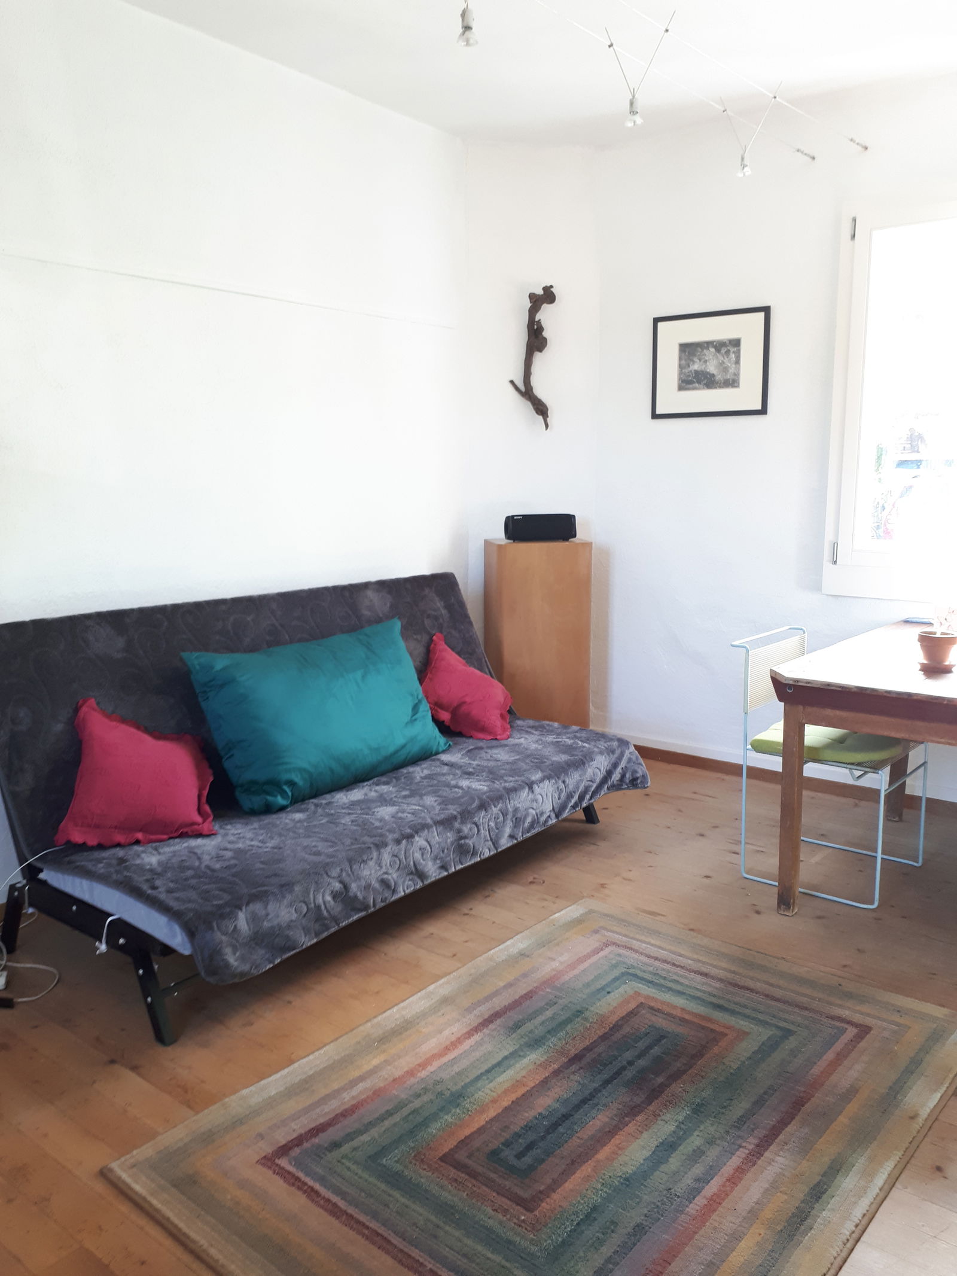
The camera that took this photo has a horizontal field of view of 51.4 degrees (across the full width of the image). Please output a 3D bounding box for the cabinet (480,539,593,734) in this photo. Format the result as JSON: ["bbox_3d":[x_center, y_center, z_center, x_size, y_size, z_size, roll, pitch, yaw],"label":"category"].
[{"bbox_3d":[0.263,0.087,4.502,0.414,1.040,0.337,-2,9,-9],"label":"cabinet"}]

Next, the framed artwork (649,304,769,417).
[{"bbox_3d":[0.990,-1.166,4.259,0.536,0.436,0.022,7,11,38],"label":"framed artwork"}]

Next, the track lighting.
[{"bbox_3d":[-0.025,-1.438,2.338,0.051,0.092,0.051,0,9,0],"label":"track lighting"}]

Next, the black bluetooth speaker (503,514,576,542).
[{"bbox_3d":[0.275,-0.484,4.414,0.304,0.115,0.115,-3,9,-18],"label":"black bluetooth speaker"}]

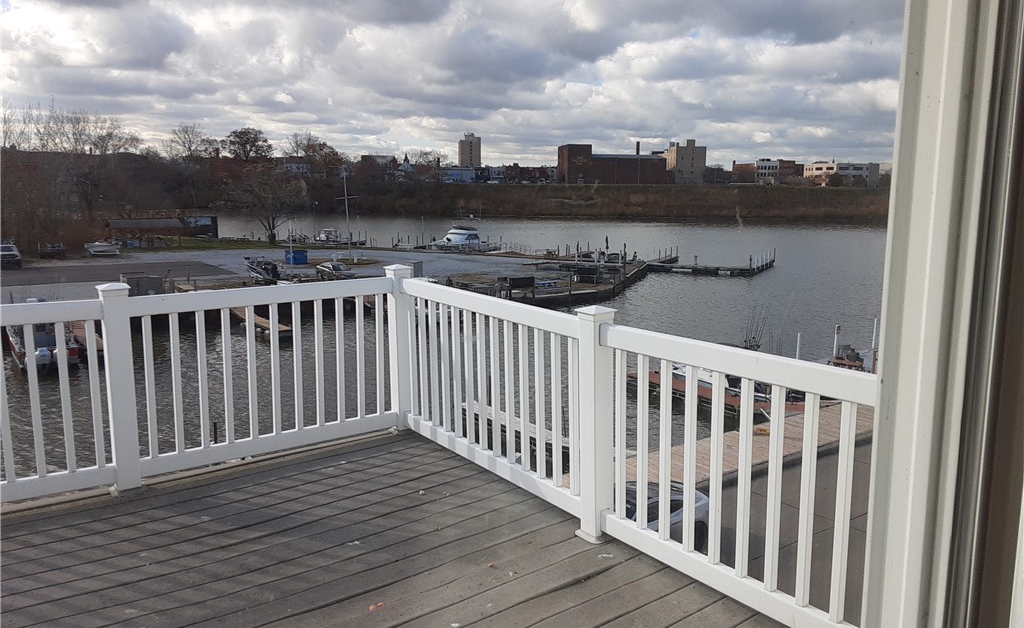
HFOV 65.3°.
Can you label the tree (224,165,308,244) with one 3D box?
[{"bbox_3d":[-30.673,-13.558,99.696,9.999,9.552,9.499,0,9,0],"label":"tree"}]

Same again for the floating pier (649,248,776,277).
[{"bbox_3d":[20.445,-5.417,79.872,10.674,2.050,12.977,4,10,23],"label":"floating pier"}]

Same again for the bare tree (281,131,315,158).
[{"bbox_3d":[-74.108,-54.155,279.977,11.852,19.860,11.852,0,9,0],"label":"bare tree"}]

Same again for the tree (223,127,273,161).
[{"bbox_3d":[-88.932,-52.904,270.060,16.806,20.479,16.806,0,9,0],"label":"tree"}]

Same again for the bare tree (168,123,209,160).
[{"bbox_3d":[-108.680,-53.601,269.961,13.436,21.694,13.436,0,9,0],"label":"bare tree"}]

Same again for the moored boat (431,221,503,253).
[{"bbox_3d":[-5.777,-9.631,99.238,9.200,4.196,3.200,5,10,25],"label":"moored boat"}]

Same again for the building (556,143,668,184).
[{"bbox_3d":[35.077,-51.934,281.825,34.847,14.546,19.000,-1,9,-7],"label":"building"}]

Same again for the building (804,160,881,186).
[{"bbox_3d":[155.701,-65.452,378.541,21.091,12.071,30.214,-1,9,-7],"label":"building"}]

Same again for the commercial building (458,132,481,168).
[{"bbox_3d":[-32.798,-120.578,624.517,14.951,39.011,30.000,-1,9,-7],"label":"commercial building"}]

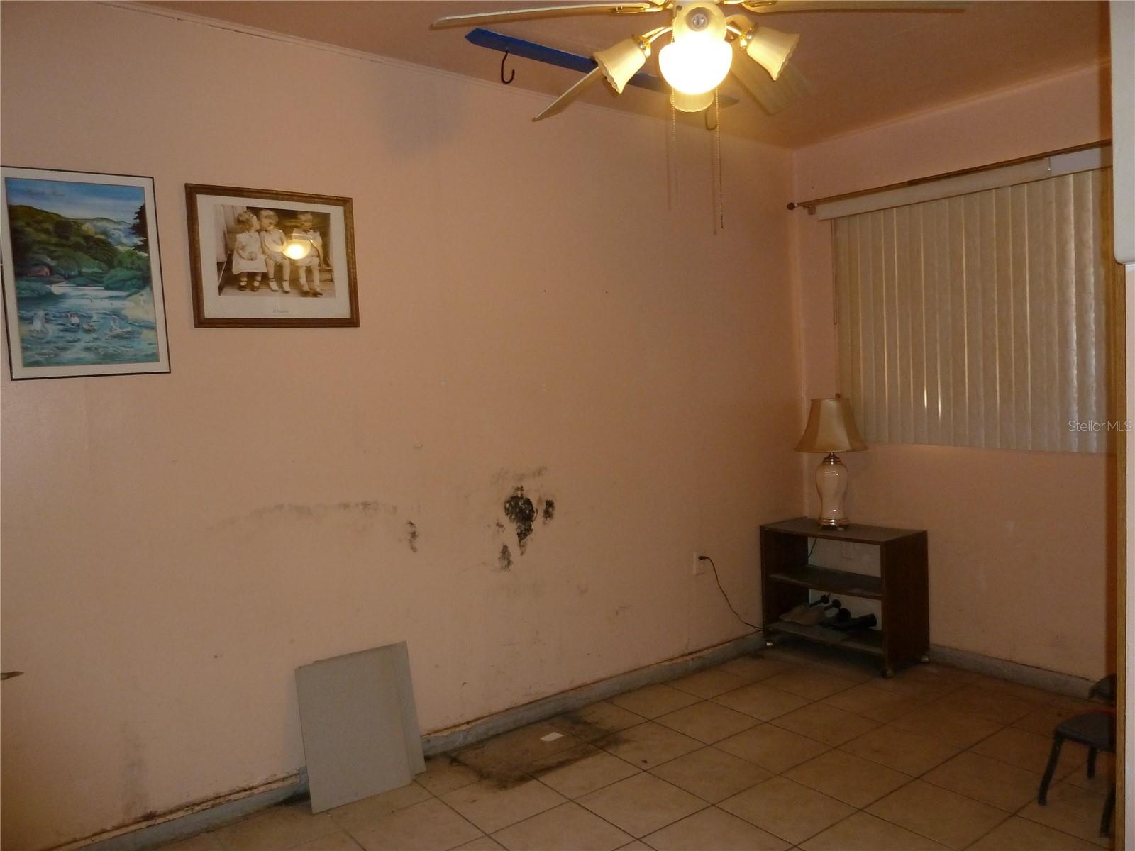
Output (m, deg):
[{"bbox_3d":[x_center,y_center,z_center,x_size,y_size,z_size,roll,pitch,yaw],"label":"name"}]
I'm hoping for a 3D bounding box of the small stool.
[{"bbox_3d":[1.578,1.006,2.392,0.335,0.224,0.285,-4,3,-36],"label":"small stool"}]

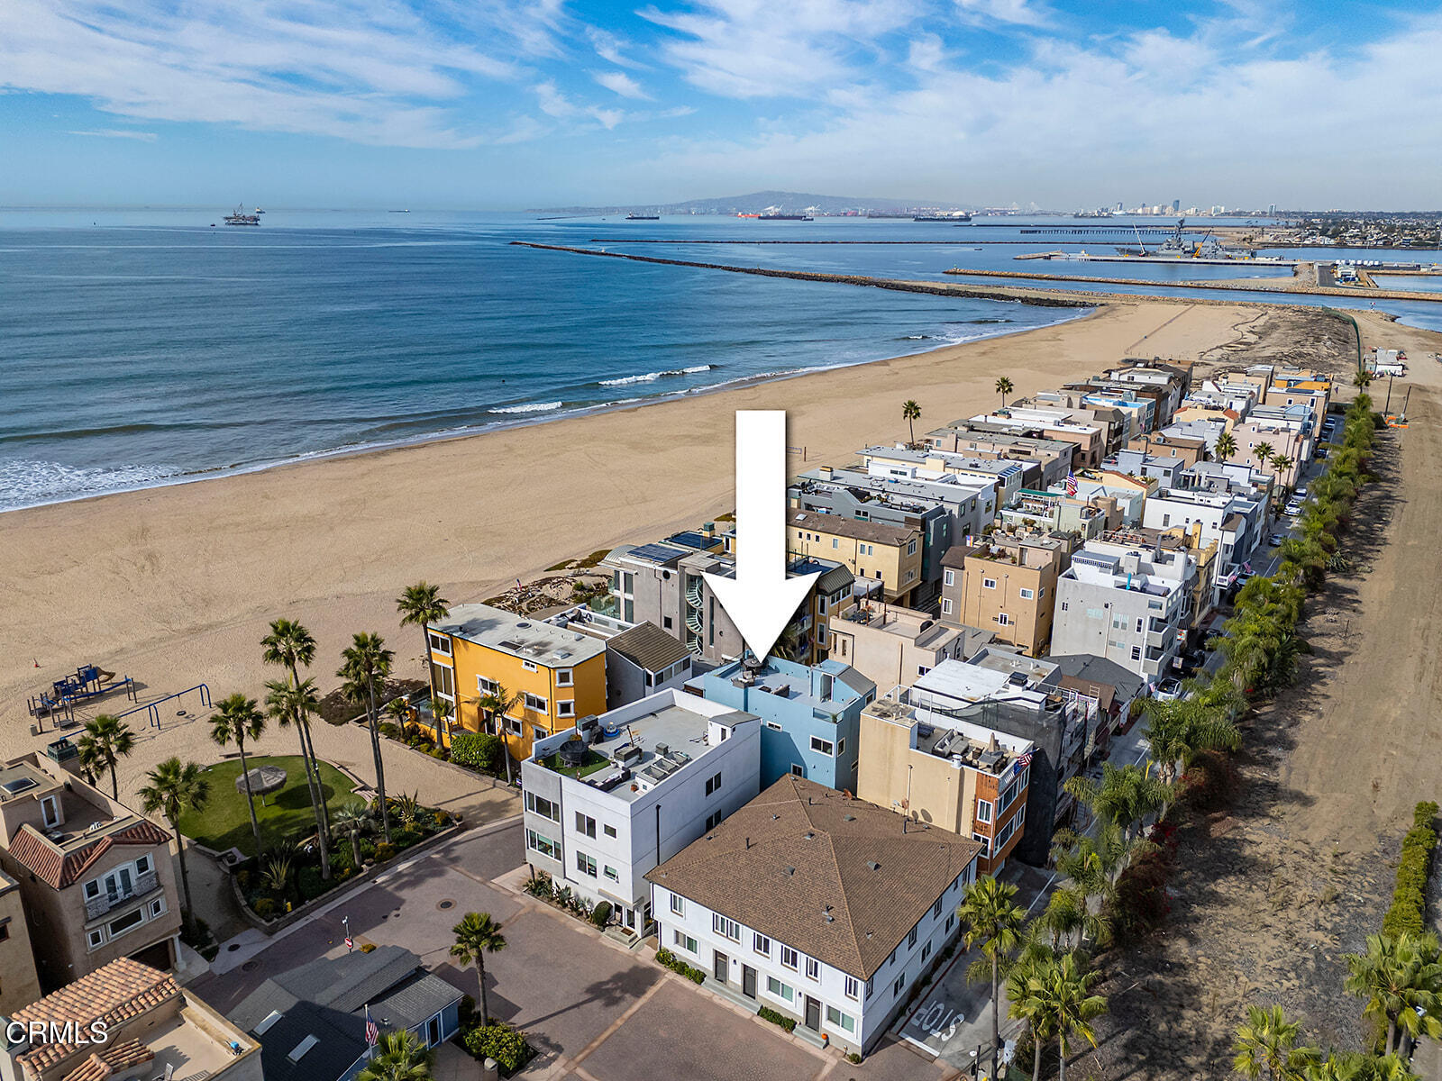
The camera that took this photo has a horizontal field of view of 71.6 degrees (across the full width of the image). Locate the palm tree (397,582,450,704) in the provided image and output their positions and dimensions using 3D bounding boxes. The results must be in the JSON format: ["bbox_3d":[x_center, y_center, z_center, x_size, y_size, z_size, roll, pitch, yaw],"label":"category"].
[{"bbox_3d":[-25.367,11.223,87.469,4.540,15.575,4.540,12,21,34],"label":"palm tree"}]

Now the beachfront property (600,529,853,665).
[{"bbox_3d":[1.244,6.142,101.841,22.300,9.300,10.700,13,22,34],"label":"beachfront property"}]

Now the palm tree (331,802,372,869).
[{"bbox_3d":[-26.098,21.104,71.033,2.900,4.982,2.900,0,18,0],"label":"palm tree"}]

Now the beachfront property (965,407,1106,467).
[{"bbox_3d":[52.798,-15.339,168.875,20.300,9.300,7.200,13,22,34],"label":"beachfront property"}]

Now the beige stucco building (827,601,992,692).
[{"bbox_3d":[15.911,12.089,91.050,10.600,10.700,6.000,14,23,35],"label":"beige stucco building"}]

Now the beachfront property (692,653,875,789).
[{"bbox_3d":[4.863,14.513,73.931,11.400,10.700,6.200,13,22,34],"label":"beachfront property"}]

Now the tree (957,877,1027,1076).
[{"bbox_3d":[14.021,23.570,53.162,3.800,12.898,3.800,0,18,0],"label":"tree"}]

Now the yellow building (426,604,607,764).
[{"bbox_3d":[-17.103,11.983,84.335,16.600,8.800,6.800,13,22,34],"label":"yellow building"}]

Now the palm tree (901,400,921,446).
[{"bbox_3d":[39.030,-22.518,203.571,3.873,12.024,3.873,12,21,34],"label":"palm tree"}]

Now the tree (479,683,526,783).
[{"bbox_3d":[-17.614,15.955,81.042,3.800,8.746,3.800,0,18,0],"label":"tree"}]

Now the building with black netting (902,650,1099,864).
[{"bbox_3d":[21.381,16.208,77.624,12.800,11.400,7.500,14,23,35],"label":"building with black netting"}]

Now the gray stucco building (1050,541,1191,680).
[{"bbox_3d":[39.853,8.397,101.329,10.200,11.400,6.400,14,23,35],"label":"gray stucco building"}]

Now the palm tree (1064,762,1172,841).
[{"bbox_3d":[30.377,20.072,75.746,6.934,6.169,6.934,12,21,34],"label":"palm tree"}]

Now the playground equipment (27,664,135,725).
[{"bbox_3d":[-60.083,14.493,93.834,5.900,3.300,8.200,14,23,35],"label":"playground equipment"}]

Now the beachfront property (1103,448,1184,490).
[{"bbox_3d":[62.505,-7.334,149.612,10.000,11.300,6.900,14,23,35],"label":"beachfront property"}]

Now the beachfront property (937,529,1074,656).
[{"bbox_3d":[28.912,5.153,104.301,10.600,10.000,6.300,13,22,34],"label":"beachfront property"}]

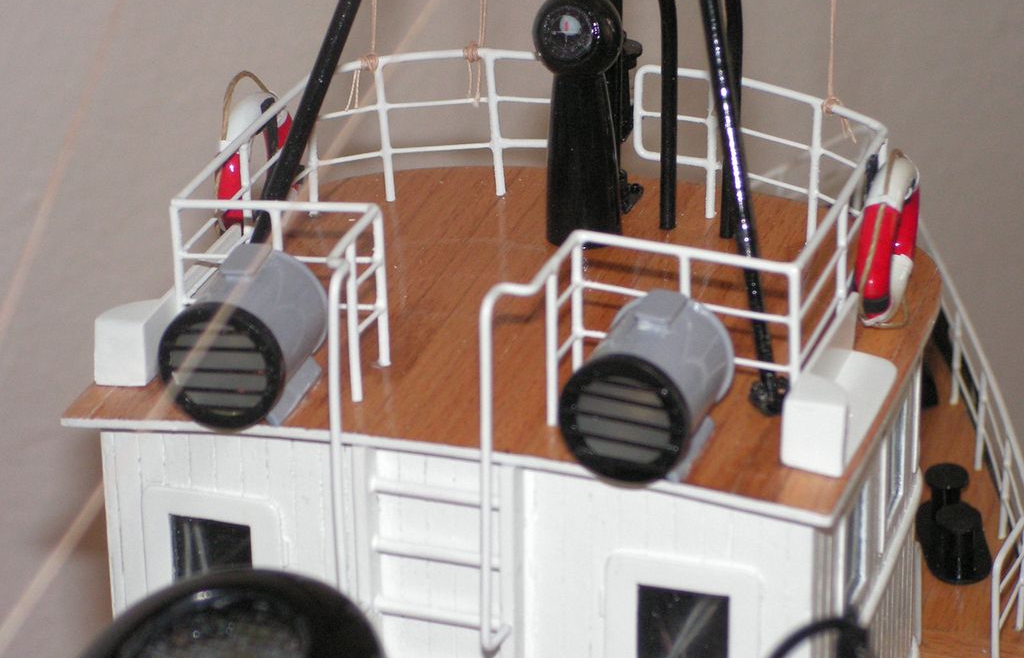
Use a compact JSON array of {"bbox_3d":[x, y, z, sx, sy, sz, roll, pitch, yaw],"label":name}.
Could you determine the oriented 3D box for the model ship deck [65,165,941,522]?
[{"bbox_3d":[0.006,-0.004,0.664,0.166,0.010,0.150,7,25,15],"label":"model ship deck"}]

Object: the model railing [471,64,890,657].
[{"bbox_3d":[0.038,0.005,0.639,0.063,0.074,0.145,7,25,15],"label":"model railing"}]

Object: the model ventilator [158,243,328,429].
[{"bbox_3d":[-0.052,0.002,0.610,0.026,0.030,0.033,7,25,15],"label":"model ventilator"}]

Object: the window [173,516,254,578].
[{"bbox_3d":[-0.062,0.049,0.632,0.019,0.019,0.002,7,25,15],"label":"window"}]

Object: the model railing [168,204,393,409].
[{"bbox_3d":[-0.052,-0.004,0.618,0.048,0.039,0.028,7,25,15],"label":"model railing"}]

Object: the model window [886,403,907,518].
[{"bbox_3d":[0.085,0.028,0.668,0.002,0.023,0.020,7,25,15],"label":"model window"}]

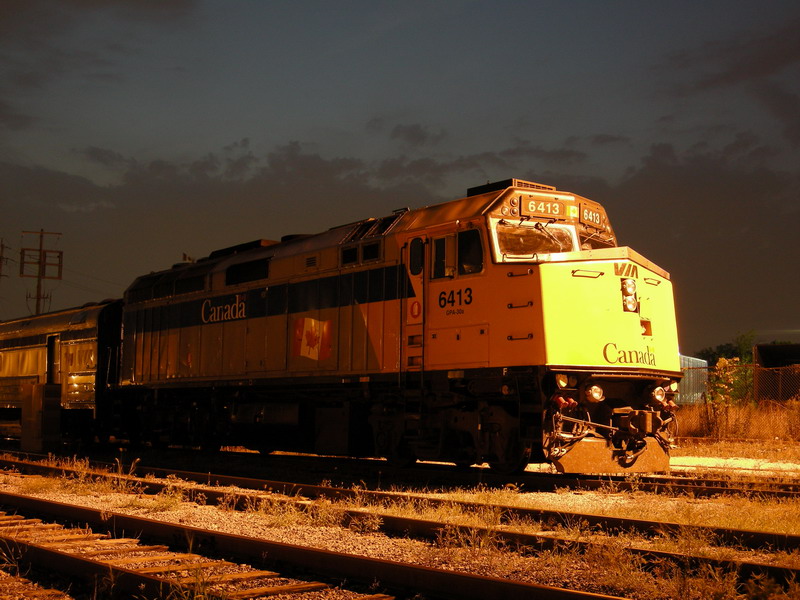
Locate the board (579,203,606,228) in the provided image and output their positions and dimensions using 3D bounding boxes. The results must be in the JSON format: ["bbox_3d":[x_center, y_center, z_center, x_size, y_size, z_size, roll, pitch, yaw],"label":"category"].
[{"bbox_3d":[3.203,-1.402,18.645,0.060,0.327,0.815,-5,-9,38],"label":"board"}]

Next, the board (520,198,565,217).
[{"bbox_3d":[2.308,-1.482,17.964,0.815,0.327,0.060,3,-7,-23],"label":"board"}]

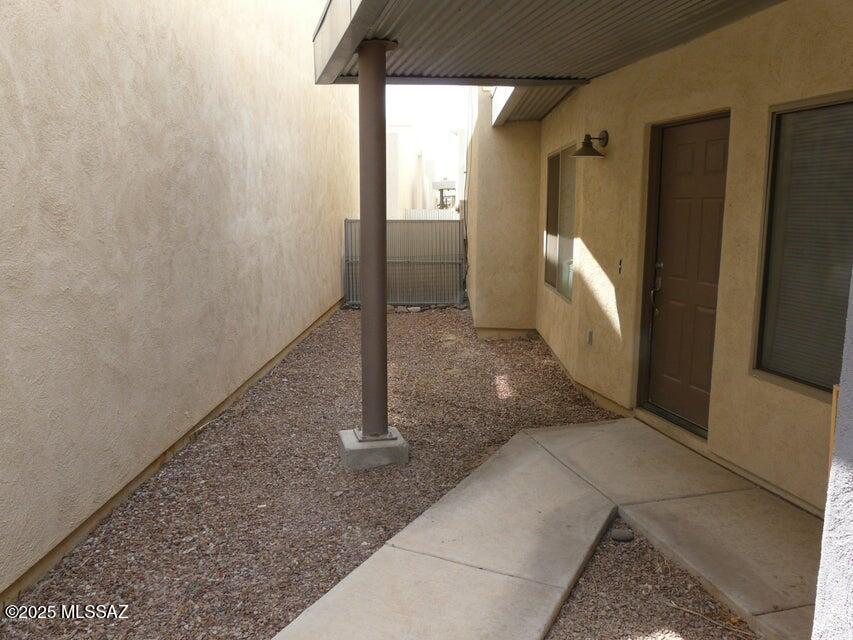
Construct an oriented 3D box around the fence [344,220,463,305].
[{"bbox_3d":[-0.385,-1.006,12.102,2.150,1.500,0.070,0,9,1],"label":"fence"}]

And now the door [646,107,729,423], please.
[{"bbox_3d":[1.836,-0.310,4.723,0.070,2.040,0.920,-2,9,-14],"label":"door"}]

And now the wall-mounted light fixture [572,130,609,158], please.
[{"bbox_3d":[1.306,-1.412,5.558,0.285,0.220,0.265,-2,9,-14],"label":"wall-mounted light fixture"}]

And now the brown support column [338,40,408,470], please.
[{"bbox_3d":[-0.355,-0.402,4.450,0.390,2.665,0.385,-2,9,-14],"label":"brown support column"}]

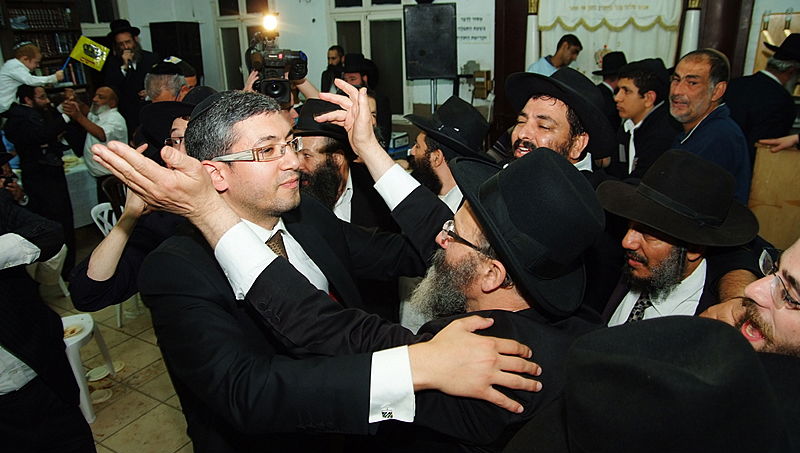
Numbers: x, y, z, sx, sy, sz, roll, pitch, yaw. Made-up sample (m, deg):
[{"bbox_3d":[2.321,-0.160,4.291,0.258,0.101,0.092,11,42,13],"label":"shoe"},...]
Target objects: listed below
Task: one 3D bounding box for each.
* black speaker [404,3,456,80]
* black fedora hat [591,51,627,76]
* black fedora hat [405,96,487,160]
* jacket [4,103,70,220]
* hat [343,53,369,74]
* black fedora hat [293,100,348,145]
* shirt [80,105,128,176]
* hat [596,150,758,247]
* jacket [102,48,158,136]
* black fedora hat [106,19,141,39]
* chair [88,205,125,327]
[{"bbox_3d":[0.317,-1.890,5.900,0.500,0.740,0.420,2,18,11],"label":"black speaker"},{"bbox_3d":[1.436,-1.080,3.850,0.350,0.135,0.310,-6,18,-17],"label":"black fedora hat"},{"bbox_3d":[0.186,-0.321,1.870,0.355,0.140,0.310,27,19,0],"label":"black fedora hat"},{"bbox_3d":[-2.950,-0.488,4.700,0.380,1.000,0.480,-5,18,-13],"label":"jacket"},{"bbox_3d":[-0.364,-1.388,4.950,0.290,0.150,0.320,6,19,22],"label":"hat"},{"bbox_3d":[-0.308,-0.374,2.180,0.355,0.140,0.310,-2,14,-40],"label":"black fedora hat"},{"bbox_3d":[-2.279,-0.647,4.500,0.370,0.600,0.460,-9,19,-24],"label":"shirt"},{"bbox_3d":[0.614,-0.074,1.265,0.360,0.145,0.315,1,27,-12],"label":"hat"},{"bbox_3d":[-2.394,-1.159,5.150,0.530,0.820,0.340,-8,18,-20],"label":"jacket"},{"bbox_3d":[-2.385,-1.714,5.000,0.310,0.135,0.350,-2,20,-6],"label":"black fedora hat"},{"bbox_3d":[-1.877,0.285,4.066,0.490,0.820,0.450,13,22,39],"label":"chair"}]

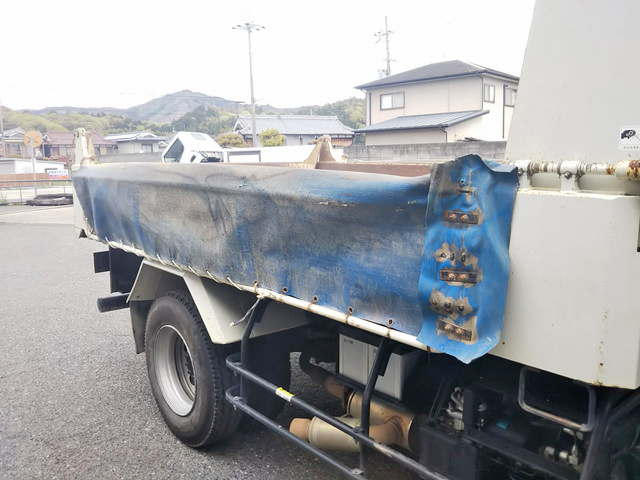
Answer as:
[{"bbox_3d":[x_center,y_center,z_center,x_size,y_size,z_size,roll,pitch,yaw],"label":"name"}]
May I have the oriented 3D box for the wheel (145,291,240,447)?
[{"bbox_3d":[-0.664,0.667,2.959,0.240,0.810,0.810,-8,11,-40],"label":"wheel"}]

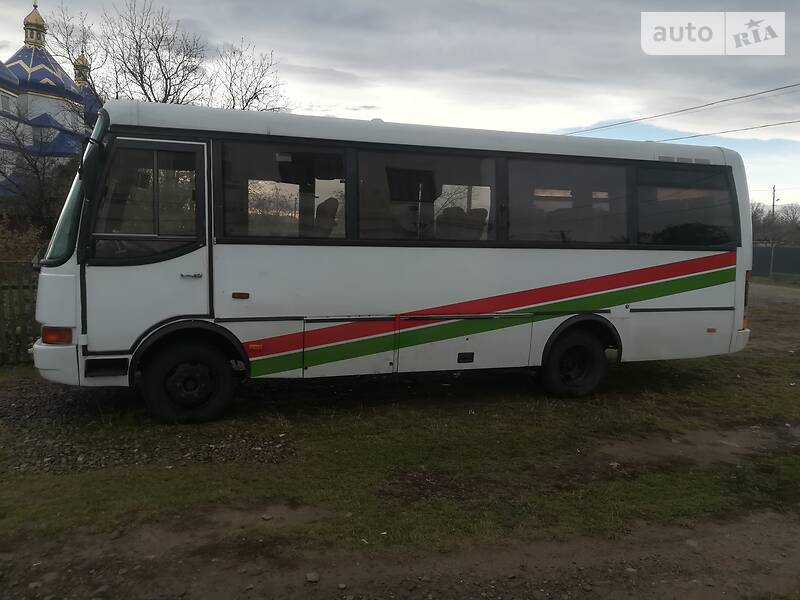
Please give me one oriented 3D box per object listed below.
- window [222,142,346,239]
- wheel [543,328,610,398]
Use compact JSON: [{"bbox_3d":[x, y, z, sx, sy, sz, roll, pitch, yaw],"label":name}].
[{"bbox_3d":[-1.103,-1.038,5.805,1.169,0.883,0.060,0,-1,-16],"label":"window"},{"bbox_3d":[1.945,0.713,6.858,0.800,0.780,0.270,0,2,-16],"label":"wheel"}]

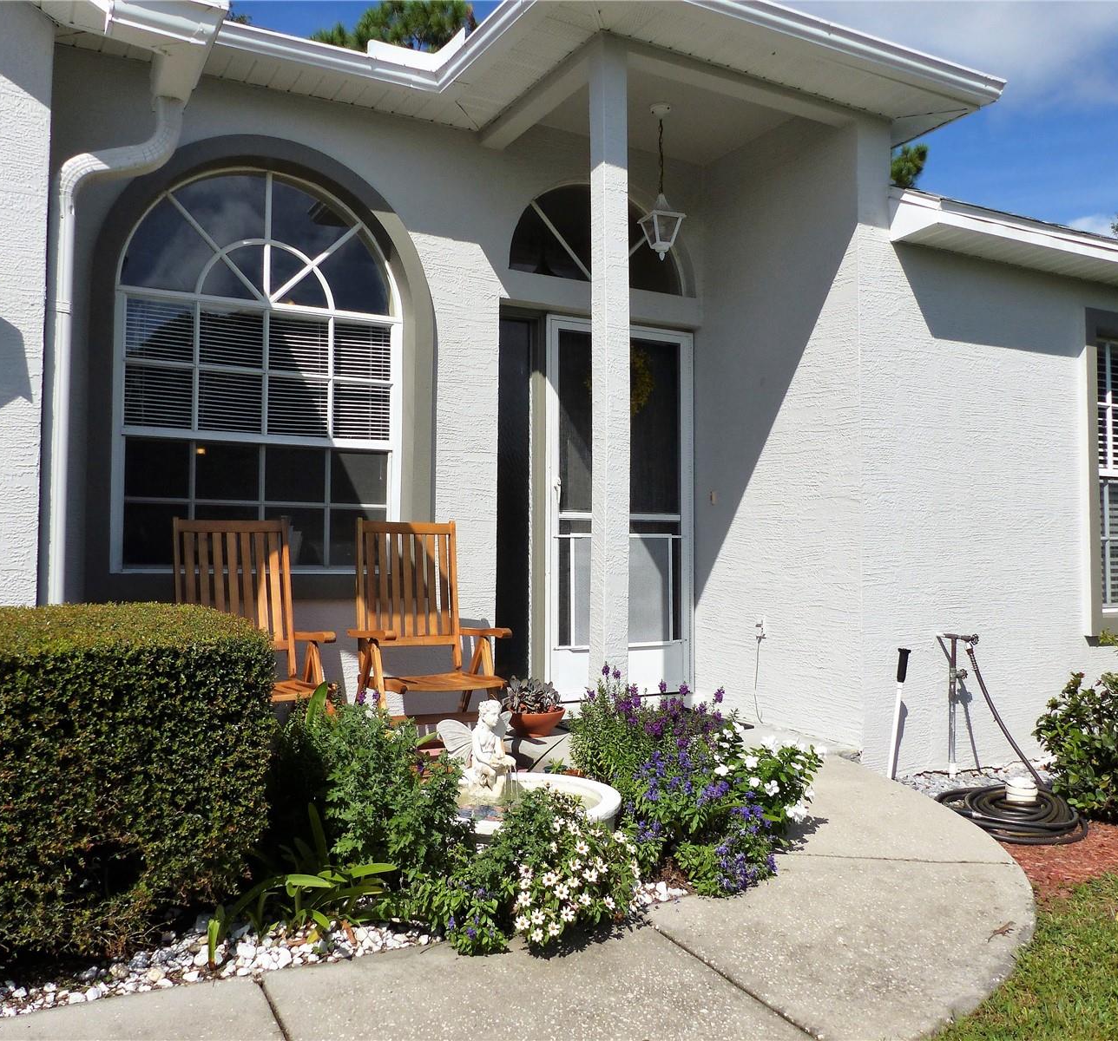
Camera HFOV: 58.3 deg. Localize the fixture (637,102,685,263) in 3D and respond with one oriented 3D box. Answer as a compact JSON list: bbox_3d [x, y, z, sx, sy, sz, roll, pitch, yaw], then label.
[{"bbox_3d":[0.520,-1.702,5.076,0.200,0.790,0.200,1,-2,-20],"label":"fixture"}]

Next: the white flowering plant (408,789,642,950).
[{"bbox_3d":[-0.091,0.857,2.600,0.560,0.350,0.480,0,-2,-2],"label":"white flowering plant"}]

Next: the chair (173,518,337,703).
[{"bbox_3d":[-1.234,0.505,3.933,0.590,1.050,0.780,1,-2,-29],"label":"chair"}]

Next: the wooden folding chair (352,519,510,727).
[{"bbox_3d":[-0.559,0.518,4.326,0.570,1.040,0.640,1,-2,-28],"label":"wooden folding chair"}]

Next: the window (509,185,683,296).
[{"bbox_3d":[0.214,-1.573,5.530,1.140,0.550,0.080,1,-2,-28],"label":"window"}]

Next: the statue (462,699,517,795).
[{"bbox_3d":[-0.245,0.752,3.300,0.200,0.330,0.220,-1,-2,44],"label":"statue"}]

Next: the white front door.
[{"bbox_3d":[0.356,-0.055,5.595,0.956,2.080,0.070,1,-2,-28],"label":"white front door"}]

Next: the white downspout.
[{"bbox_3d":[-1.395,-0.125,3.141,0.340,2.340,0.360,1,-2,-29],"label":"white downspout"}]

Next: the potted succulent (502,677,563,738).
[{"bbox_3d":[-0.122,0.914,4.930,0.300,0.290,0.300,0,-2,0],"label":"potted succulent"}]

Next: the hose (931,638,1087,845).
[{"bbox_3d":[1.810,0.872,4.202,0.590,0.620,1.150,0,-2,14],"label":"hose"}]

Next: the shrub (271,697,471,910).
[{"bbox_3d":[-0.570,0.786,2.970,0.570,0.510,0.500,1,-2,-11],"label":"shrub"}]

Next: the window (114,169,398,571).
[{"bbox_3d":[-1.368,-0.699,4.702,1.320,1.890,0.100,1,-2,-29],"label":"window"}]

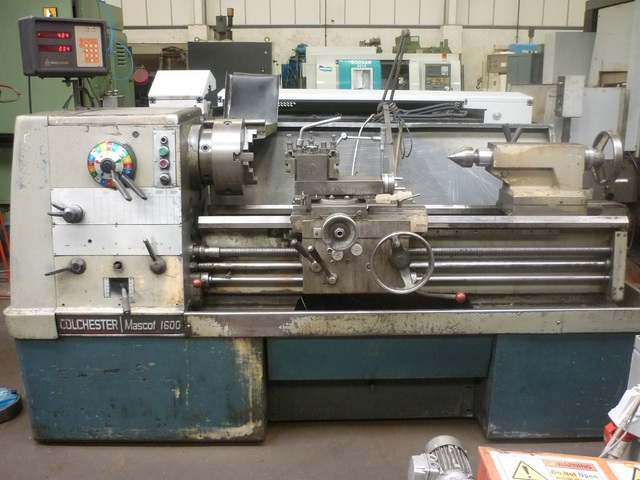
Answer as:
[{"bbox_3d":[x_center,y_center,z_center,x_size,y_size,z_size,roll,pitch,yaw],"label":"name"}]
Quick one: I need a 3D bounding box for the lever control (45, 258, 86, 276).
[{"bbox_3d":[-0.950,0.106,2.275,0.145,0.063,0.068,0,13,0],"label":"lever control"}]

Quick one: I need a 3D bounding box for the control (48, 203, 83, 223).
[{"bbox_3d":[-0.944,-0.093,2.254,0.122,0.074,0.075,0,13,0],"label":"control"}]

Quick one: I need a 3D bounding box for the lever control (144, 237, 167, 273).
[{"bbox_3d":[-0.617,0.066,2.270,0.076,0.145,0.070,0,13,0],"label":"lever control"}]

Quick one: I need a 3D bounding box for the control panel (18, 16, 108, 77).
[{"bbox_3d":[-1.072,-0.802,2.560,0.287,0.217,0.180,-10,17,-37],"label":"control panel"}]

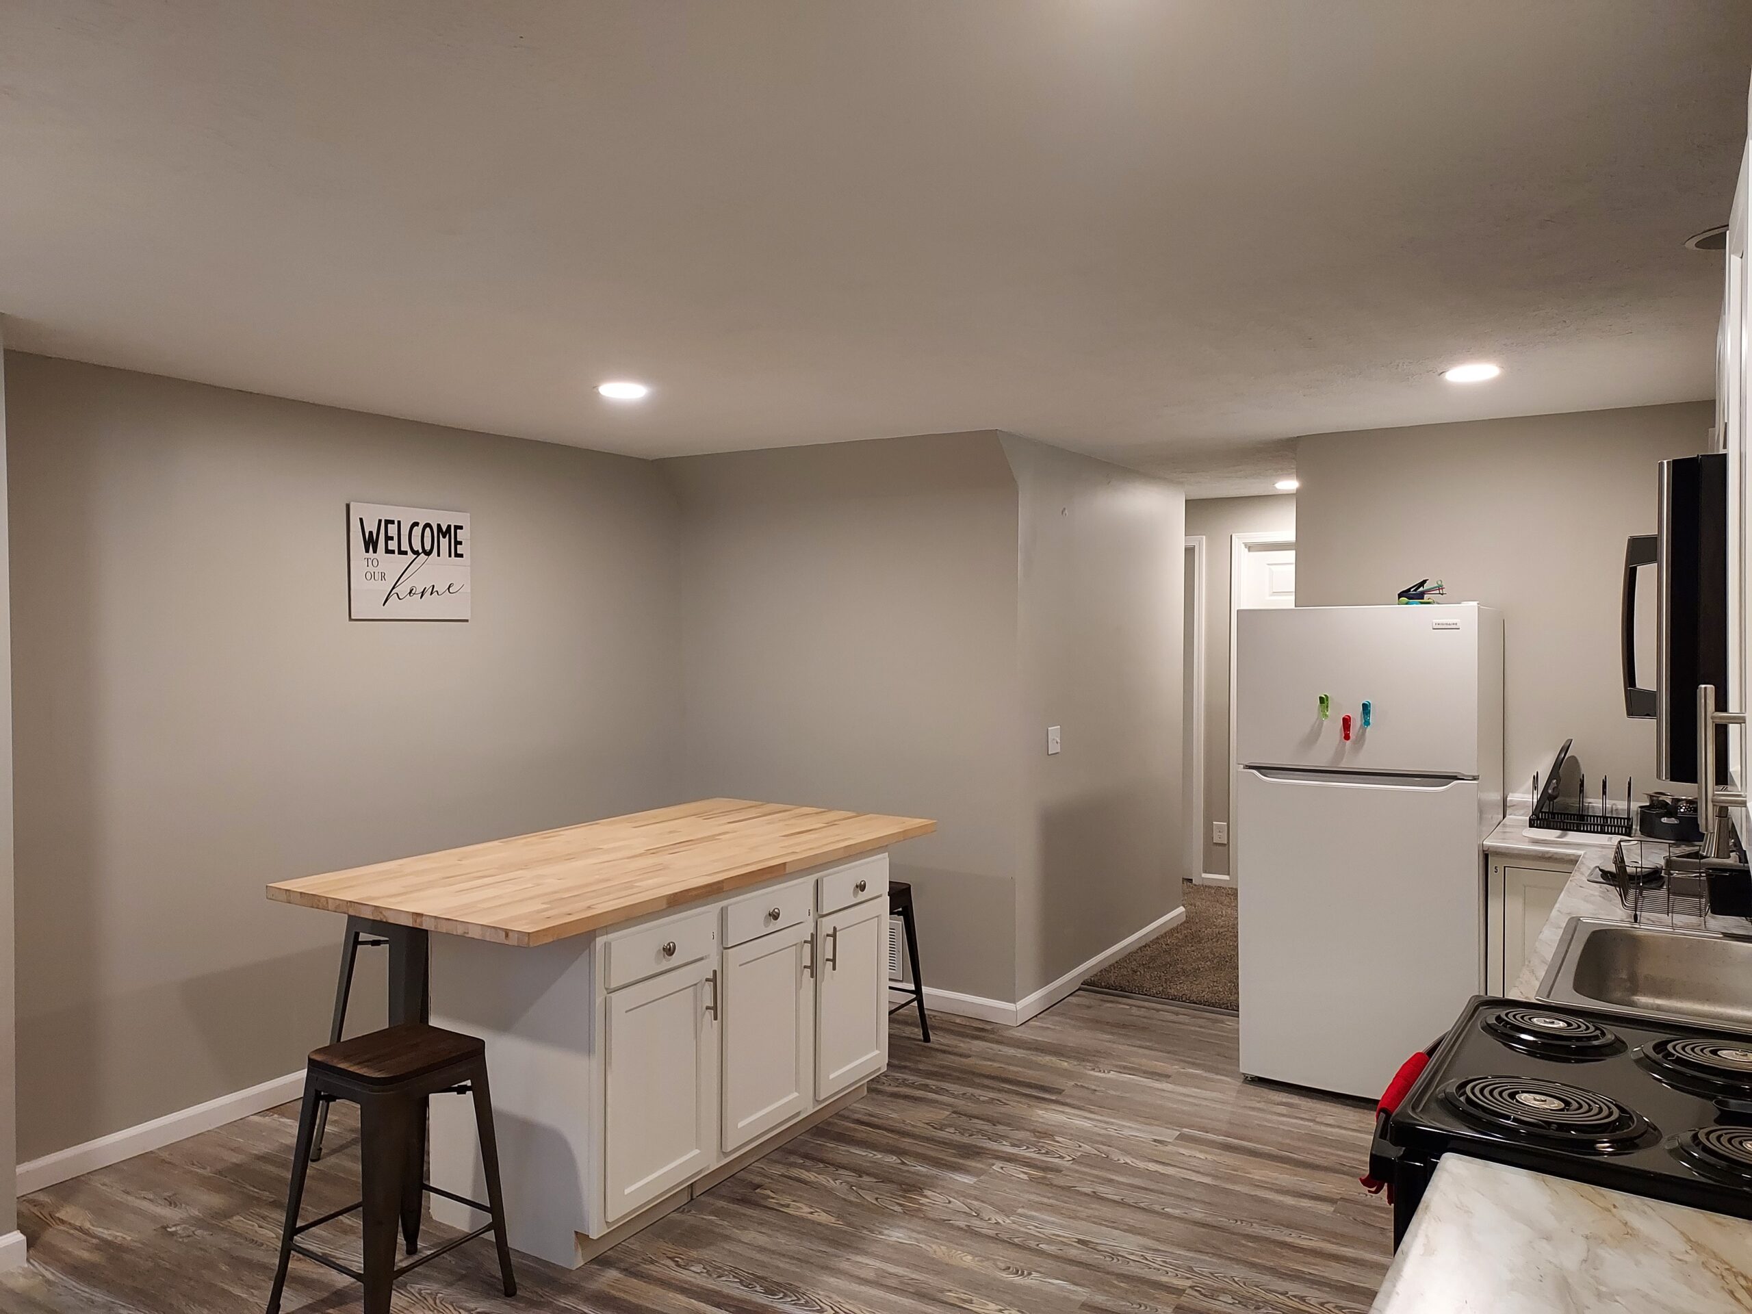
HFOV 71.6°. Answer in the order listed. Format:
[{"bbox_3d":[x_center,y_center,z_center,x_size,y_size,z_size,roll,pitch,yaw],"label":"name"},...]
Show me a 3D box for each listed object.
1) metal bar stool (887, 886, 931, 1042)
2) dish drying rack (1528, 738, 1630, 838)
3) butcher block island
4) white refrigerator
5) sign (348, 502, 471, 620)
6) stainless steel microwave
[{"bbox_3d":[-0.058,1.199,4.689,0.418,0.613,0.418,1,1,32],"label":"metal bar stool"},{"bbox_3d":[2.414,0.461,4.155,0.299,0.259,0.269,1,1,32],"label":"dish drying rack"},{"bbox_3d":[-0.716,1.069,3.878,1.016,0.916,1.892,1,1,32],"label":"butcher block island"},{"bbox_3d":[1.835,0.670,4.488,0.757,1.673,0.777,1,1,32],"label":"white refrigerator"},{"bbox_3d":[-1.751,-0.350,4.594,0.027,0.411,0.508,1,1,32],"label":"sign"},{"bbox_3d":[1.331,-0.050,1.712,0.438,0.398,0.757,1,1,32],"label":"stainless steel microwave"}]

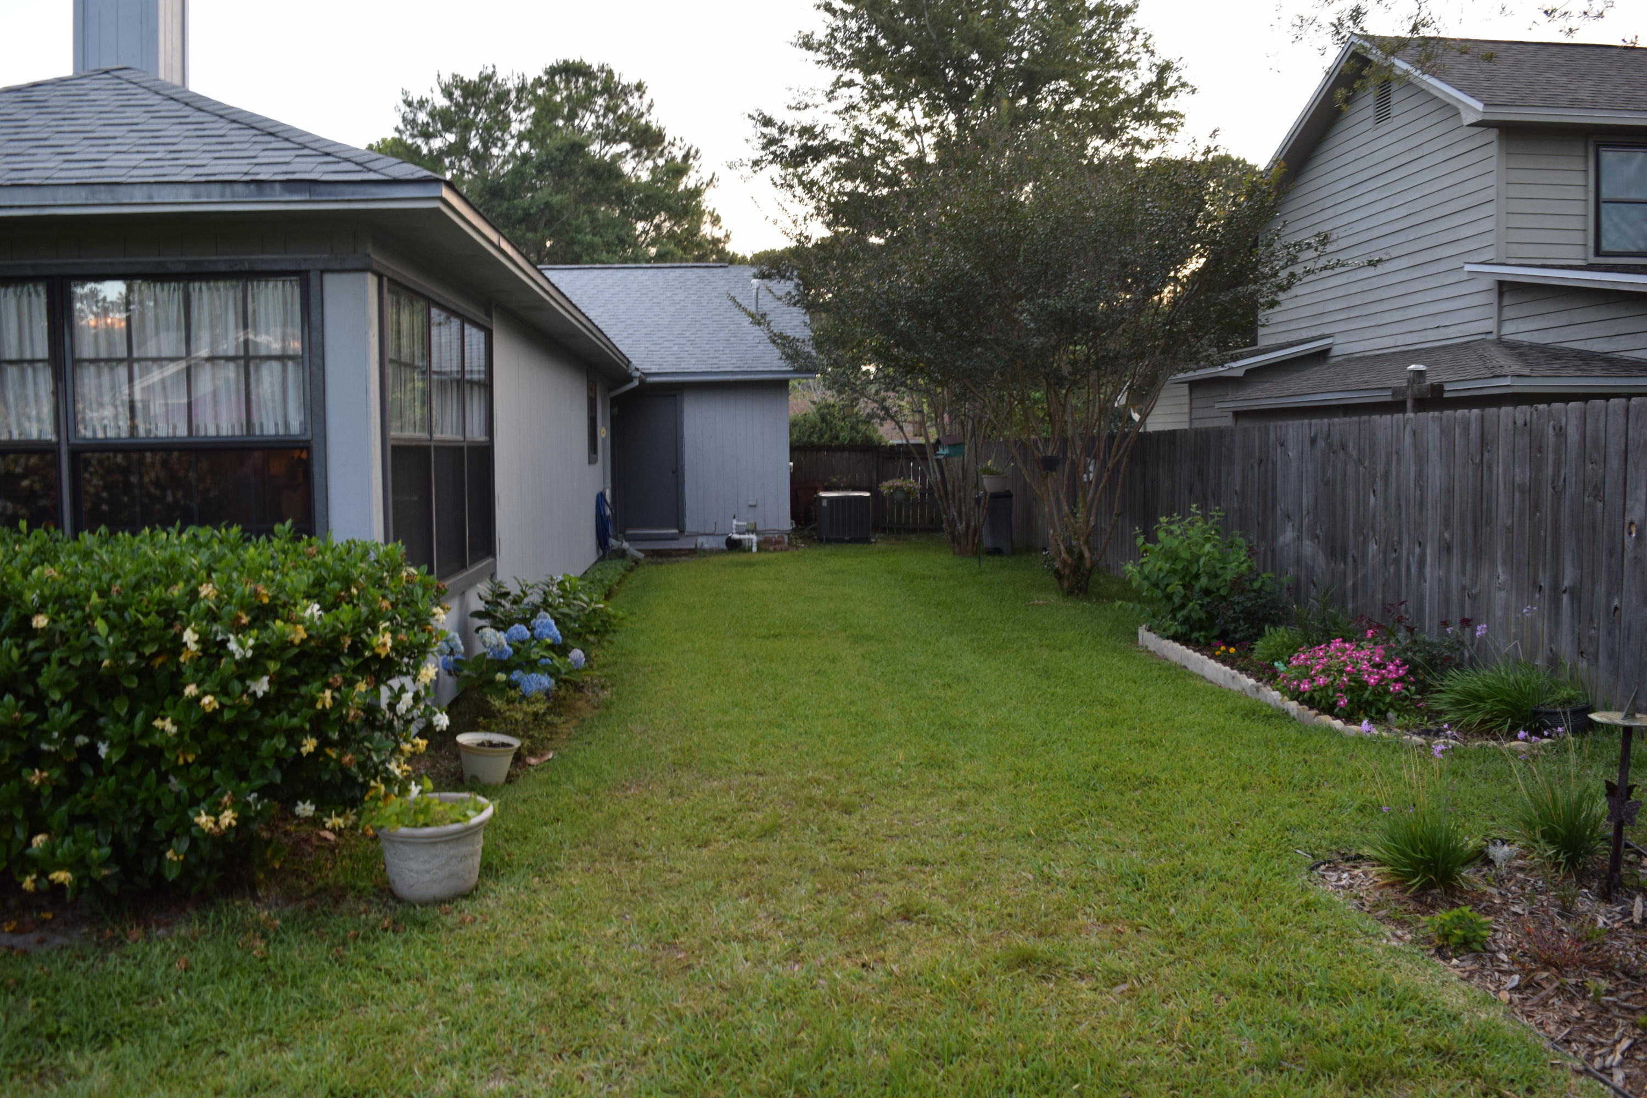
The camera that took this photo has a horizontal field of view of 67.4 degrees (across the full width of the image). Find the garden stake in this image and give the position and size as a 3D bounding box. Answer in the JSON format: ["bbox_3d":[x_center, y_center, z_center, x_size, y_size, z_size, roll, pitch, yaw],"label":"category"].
[{"bbox_3d":[2.797,0.844,4.320,0.220,0.710,0.210,2,4,0],"label":"garden stake"}]

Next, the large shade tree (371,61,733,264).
[{"bbox_3d":[-8.294,-8.125,38.000,11.000,13.800,10.000,0,4,0],"label":"large shade tree"}]

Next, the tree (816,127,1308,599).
[{"bbox_3d":[2.720,-2.125,14.000,5.600,5.200,5.000,0,4,0],"label":"tree"}]

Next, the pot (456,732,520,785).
[{"bbox_3d":[-1.615,1.006,5.950,0.310,0.215,0.310,0,4,0],"label":"pot"}]

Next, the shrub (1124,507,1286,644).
[{"bbox_3d":[3.149,0.172,10.300,1.250,1.080,1.150,0,4,0],"label":"shrub"}]

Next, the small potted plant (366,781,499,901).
[{"bbox_3d":[-1.416,1.051,4.450,0.440,0.350,0.420,0,4,0],"label":"small potted plant"}]

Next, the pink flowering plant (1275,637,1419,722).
[{"bbox_3d":[3.057,0.713,7.200,0.770,0.420,0.700,0,4,0],"label":"pink flowering plant"}]

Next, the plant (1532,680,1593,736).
[{"bbox_3d":[4.100,0.871,6.850,0.310,0.260,0.310,0,4,0],"label":"plant"}]

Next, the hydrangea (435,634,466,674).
[{"bbox_3d":[-2.179,0.615,7.200,0.180,0.220,0.180,0,4,0],"label":"hydrangea"}]

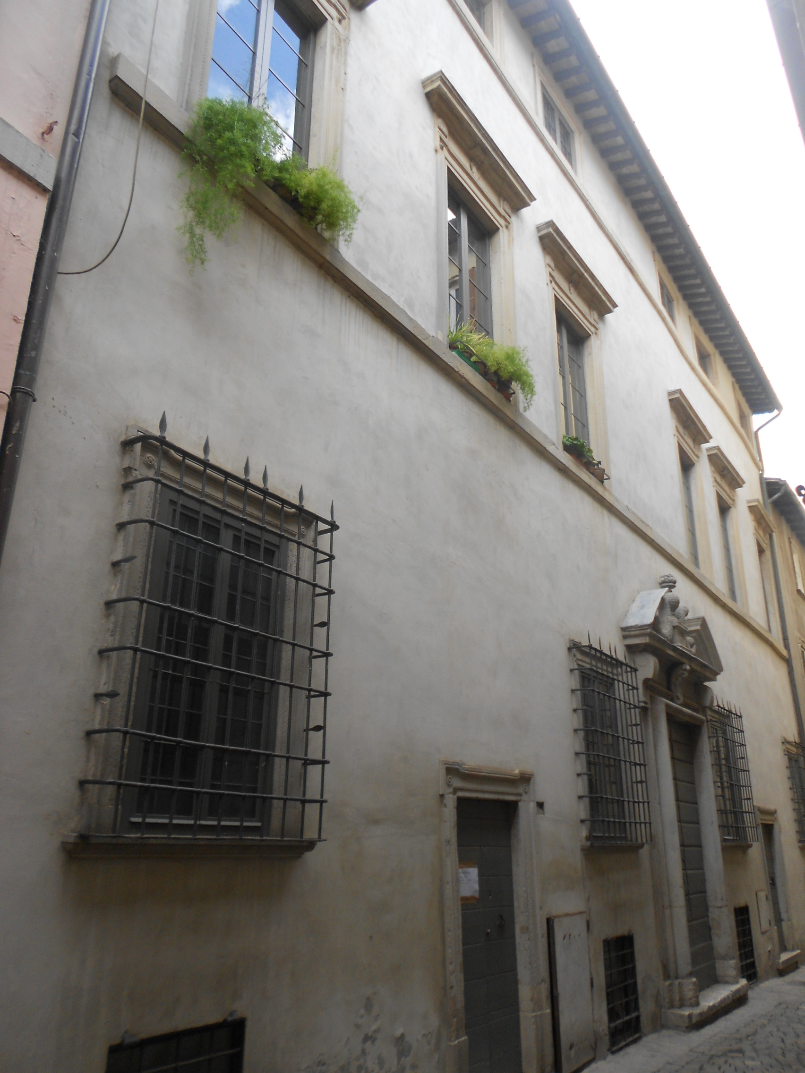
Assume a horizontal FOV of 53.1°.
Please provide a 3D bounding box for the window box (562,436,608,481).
[{"bbox_3d":[2.042,-0.864,9.120,0.218,0.421,1.123,-14,-25,33],"label":"window box"}]

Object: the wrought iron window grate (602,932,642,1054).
[{"bbox_3d":[2.004,4.196,7.470,0.080,0.864,0.774,-14,-25,33],"label":"wrought iron window grate"}]

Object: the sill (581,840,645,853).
[{"bbox_3d":[2.065,3.034,7.854,0.128,0.096,1.424,-14,-25,33],"label":"sill"}]

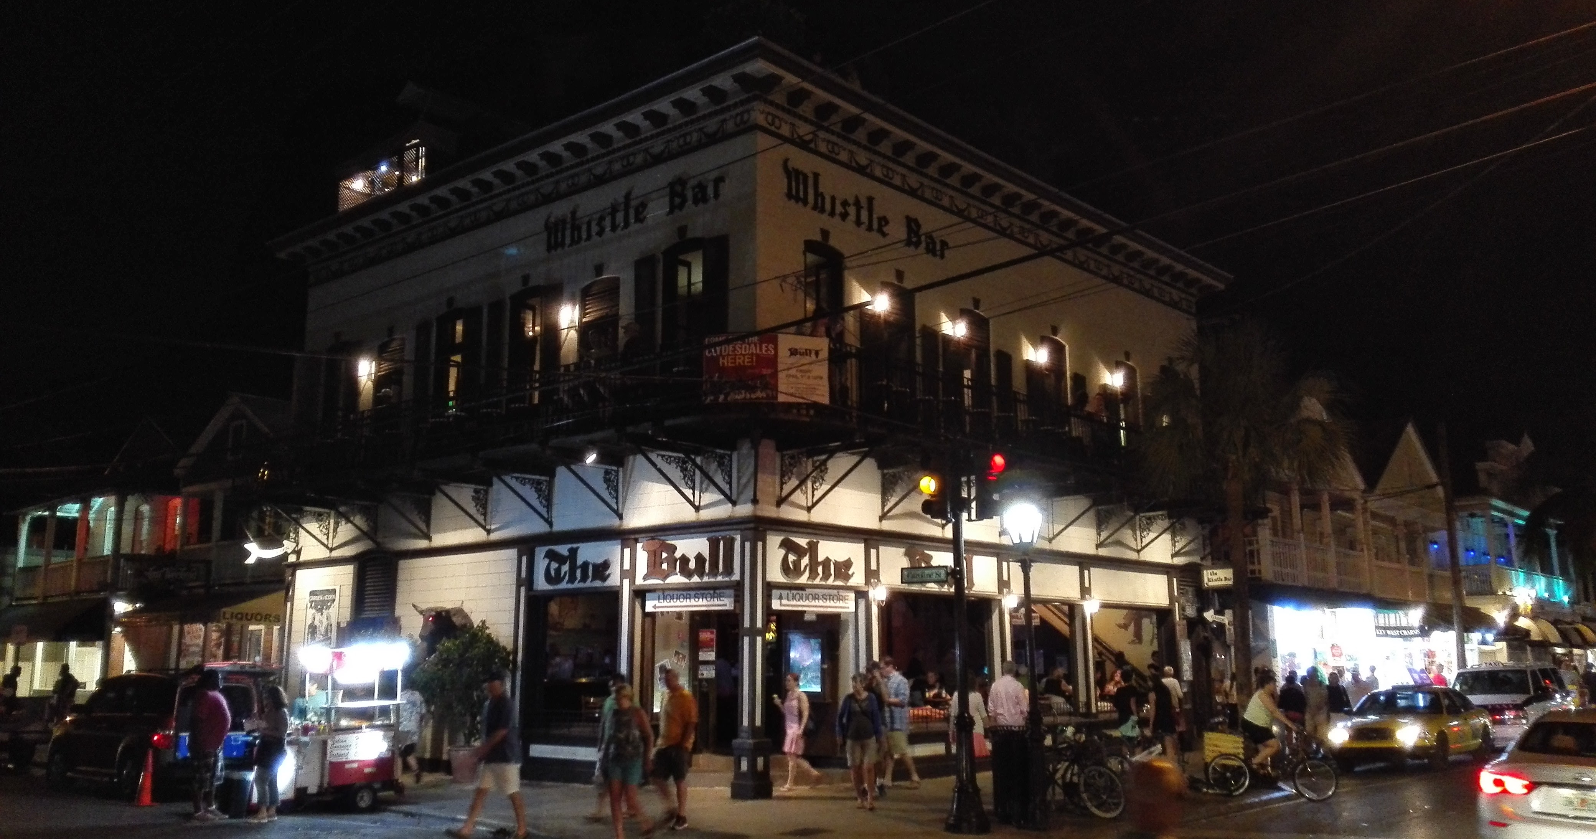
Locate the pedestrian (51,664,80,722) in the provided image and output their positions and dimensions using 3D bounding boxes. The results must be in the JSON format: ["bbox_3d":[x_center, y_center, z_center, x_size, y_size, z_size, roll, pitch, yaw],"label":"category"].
[{"bbox_3d":[-13.363,5.397,21.648,0.400,1.740,0.500,-2,-11,10],"label":"pedestrian"}]

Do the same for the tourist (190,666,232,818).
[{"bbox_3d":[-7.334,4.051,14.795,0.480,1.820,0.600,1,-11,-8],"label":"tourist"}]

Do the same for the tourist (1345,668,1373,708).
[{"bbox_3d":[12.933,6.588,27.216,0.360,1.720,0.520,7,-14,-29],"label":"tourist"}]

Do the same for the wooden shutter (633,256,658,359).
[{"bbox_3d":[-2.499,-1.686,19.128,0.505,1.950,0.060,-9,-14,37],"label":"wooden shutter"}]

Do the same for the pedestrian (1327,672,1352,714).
[{"bbox_3d":[12.038,6.403,26.233,0.520,1.680,0.360,-8,-15,34],"label":"pedestrian"}]

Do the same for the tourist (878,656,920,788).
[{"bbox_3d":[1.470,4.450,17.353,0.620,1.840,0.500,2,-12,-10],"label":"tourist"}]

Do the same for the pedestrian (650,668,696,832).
[{"bbox_3d":[-1.421,3.786,13.715,0.450,1.758,0.480,9,-14,-37],"label":"pedestrian"}]

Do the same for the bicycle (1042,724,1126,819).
[{"bbox_3d":[3.203,4.134,13.994,0.570,1.040,1.680,7,-13,-33],"label":"bicycle"}]

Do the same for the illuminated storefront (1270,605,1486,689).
[{"bbox_3d":[17.487,7.359,34.474,1.000,3.200,16.500,-12,-16,43],"label":"illuminated storefront"}]

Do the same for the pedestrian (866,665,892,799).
[{"bbox_3d":[1.100,4.260,16.419,0.480,1.759,0.380,-5,-12,21],"label":"pedestrian"}]

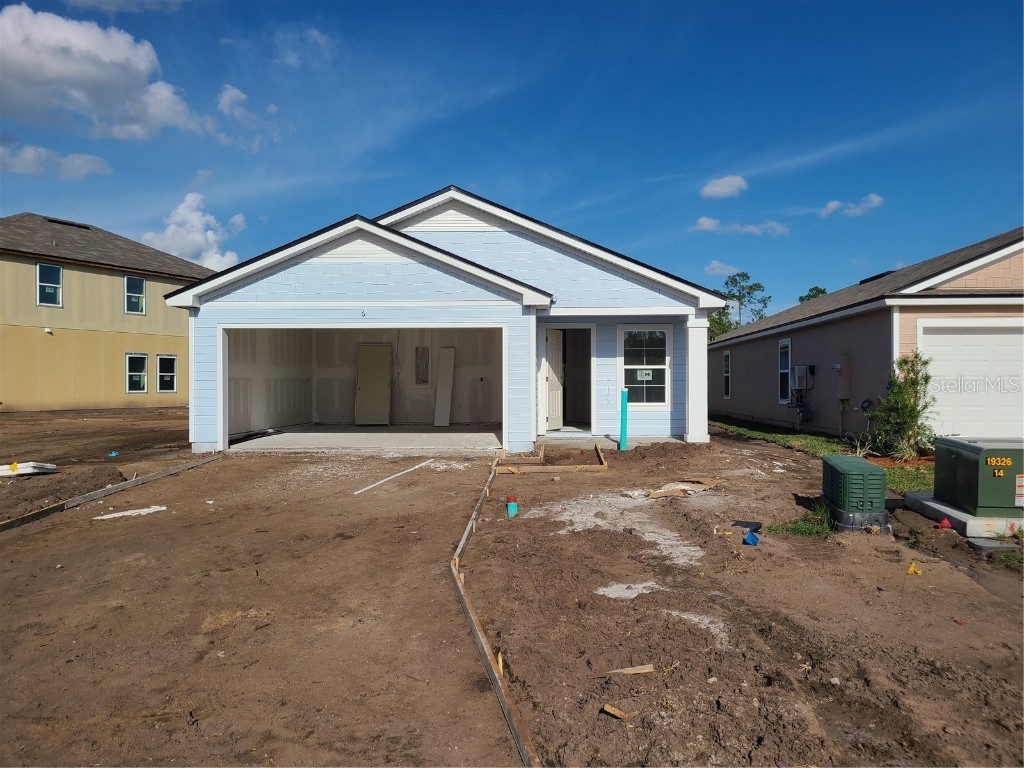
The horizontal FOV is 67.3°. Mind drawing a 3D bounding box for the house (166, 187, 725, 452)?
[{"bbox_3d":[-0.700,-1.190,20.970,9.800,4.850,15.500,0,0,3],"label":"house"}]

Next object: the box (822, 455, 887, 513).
[{"bbox_3d":[3.630,1.050,8.180,0.440,0.450,0.780,0,0,9],"label":"box"}]

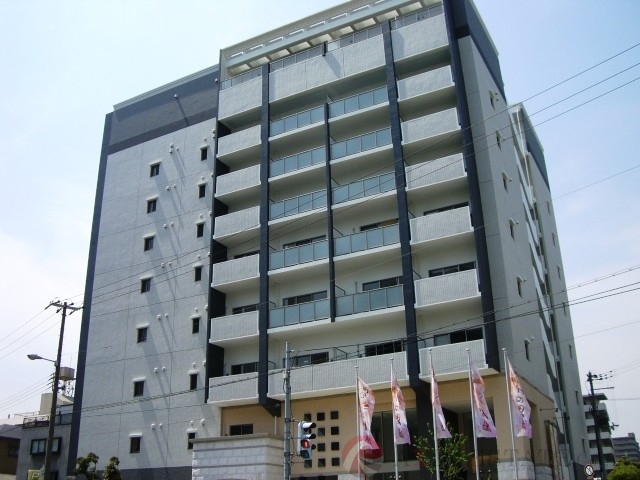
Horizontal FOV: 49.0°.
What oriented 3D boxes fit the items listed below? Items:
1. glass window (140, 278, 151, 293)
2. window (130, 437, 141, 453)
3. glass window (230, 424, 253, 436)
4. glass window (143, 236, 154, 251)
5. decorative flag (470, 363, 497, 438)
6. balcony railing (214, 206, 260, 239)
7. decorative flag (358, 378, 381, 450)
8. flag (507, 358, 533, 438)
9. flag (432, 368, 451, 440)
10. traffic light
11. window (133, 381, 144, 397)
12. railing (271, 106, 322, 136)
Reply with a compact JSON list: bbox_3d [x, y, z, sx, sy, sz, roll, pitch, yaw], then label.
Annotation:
[{"bbox_3d":[-9.891,2.576,39.969,0.706,0.813,0.100,-13,-24,27],"label":"glass window"},{"bbox_3d":[-9.652,10.751,36.782,0.729,0.801,0.100,-13,-24,27],"label":"window"},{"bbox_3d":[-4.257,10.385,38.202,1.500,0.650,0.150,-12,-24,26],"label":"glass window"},{"bbox_3d":[-11.172,0.228,45.770,0.720,0.850,0.150,-12,-24,26],"label":"glass window"},{"bbox_3d":[5.042,4.950,21.600,0.650,2.300,0.200,1,-21,-7],"label":"decorative flag"},{"bbox_3d":[-4.222,-0.901,36.352,2.868,1.106,0.150,-13,-24,27],"label":"balcony railing"},{"bbox_3d":[1.606,5.630,22.800,0.650,2.300,0.200,1,-21,-7],"label":"decorative flag"},{"bbox_3d":[5.665,4.512,20.000,0.620,2.225,0.200,-9,-22,19],"label":"flag"},{"bbox_3d":[3.804,5.129,22.000,0.550,2.150,0.200,1,-21,-7],"label":"flag"},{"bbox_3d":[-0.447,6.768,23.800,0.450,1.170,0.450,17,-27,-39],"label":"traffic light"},{"bbox_3d":[-9.746,8.013,37.858,0.732,0.831,0.100,-13,-24,27],"label":"window"},{"bbox_3d":[-1.141,-6.108,36.366,3.259,0.966,0.100,-13,-24,27],"label":"railing"}]

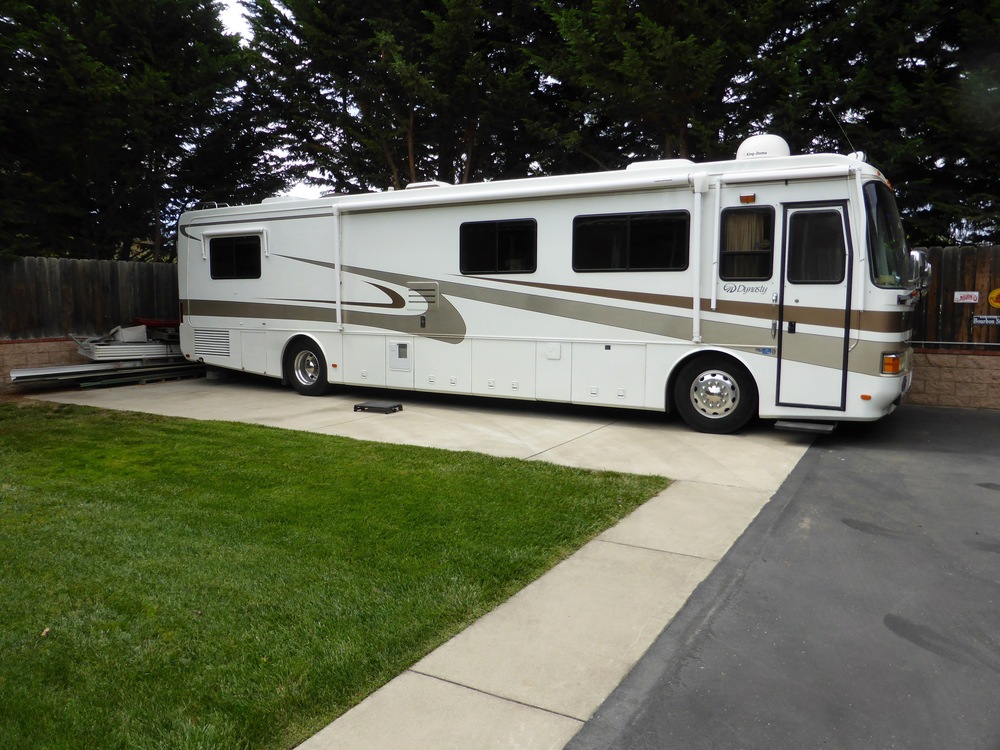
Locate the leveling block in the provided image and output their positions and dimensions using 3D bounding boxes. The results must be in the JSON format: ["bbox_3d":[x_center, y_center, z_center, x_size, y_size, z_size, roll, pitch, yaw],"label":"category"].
[{"bbox_3d":[-1.791,0.483,10.615,0.570,0.100,0.380,3,7,25],"label":"leveling block"}]

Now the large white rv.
[{"bbox_3d":[-0.225,-1.458,11.765,12.240,3.715,2.600,4,7,30],"label":"large white rv"}]

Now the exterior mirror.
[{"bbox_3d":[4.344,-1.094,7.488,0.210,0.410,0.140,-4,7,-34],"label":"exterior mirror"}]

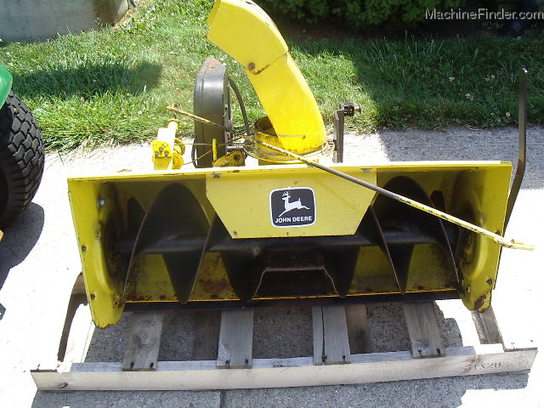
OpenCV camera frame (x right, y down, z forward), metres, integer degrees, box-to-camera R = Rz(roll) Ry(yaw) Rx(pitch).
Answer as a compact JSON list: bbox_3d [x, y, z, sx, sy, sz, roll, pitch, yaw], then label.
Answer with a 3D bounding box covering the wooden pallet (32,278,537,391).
[{"bbox_3d":[0.021,0.197,1.813,1.295,0.100,0.711,-3,42,1],"label":"wooden pallet"}]

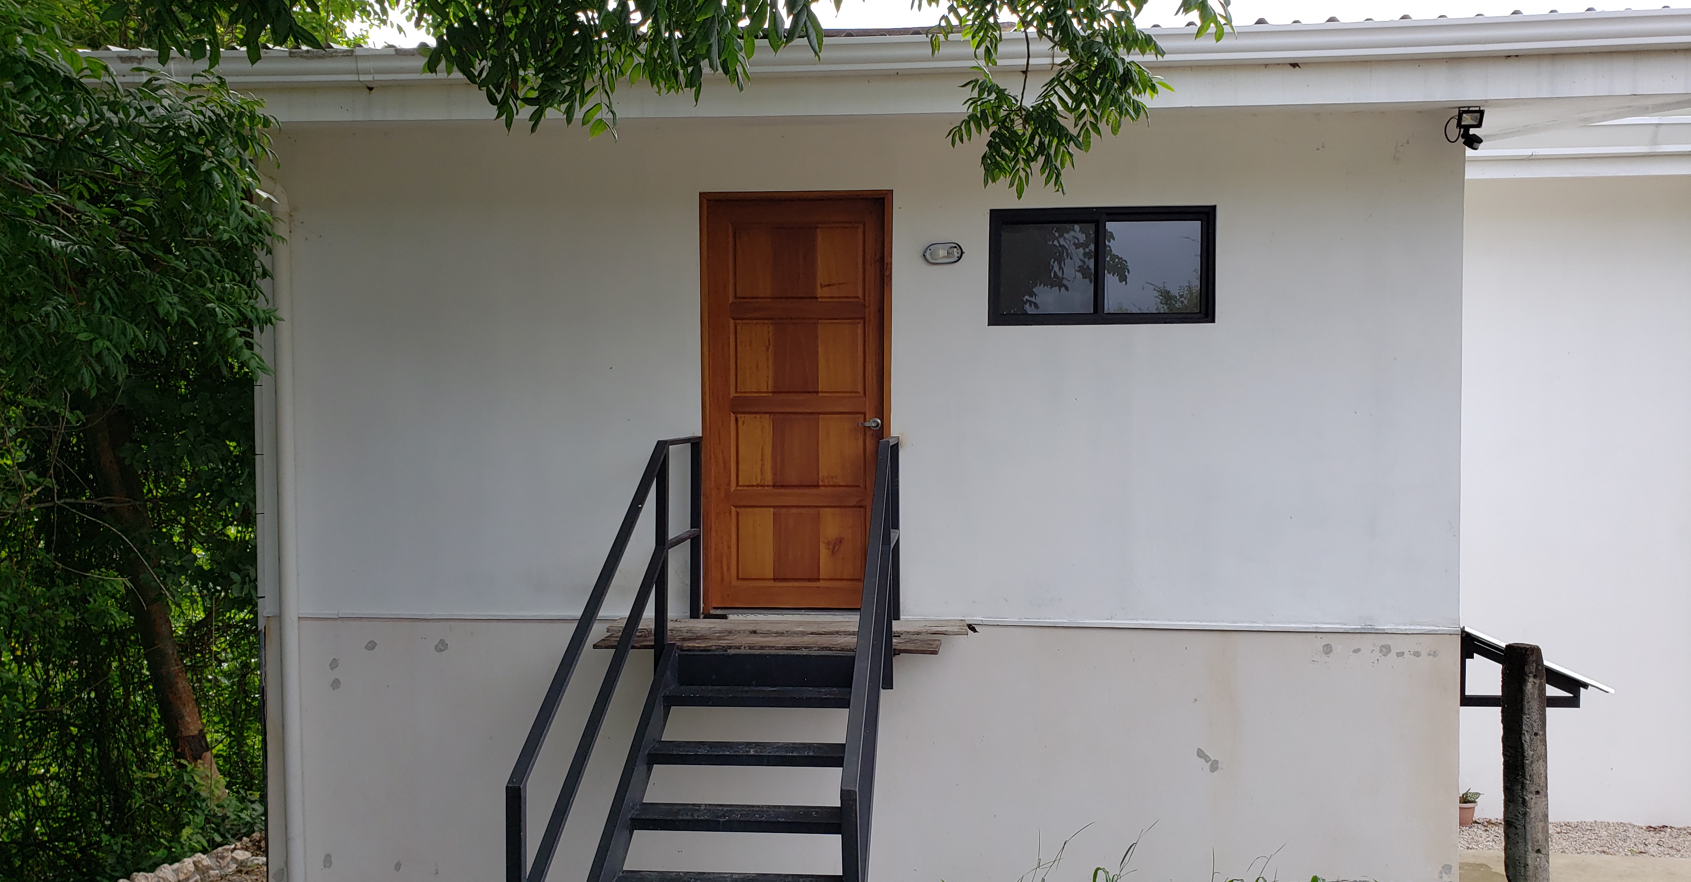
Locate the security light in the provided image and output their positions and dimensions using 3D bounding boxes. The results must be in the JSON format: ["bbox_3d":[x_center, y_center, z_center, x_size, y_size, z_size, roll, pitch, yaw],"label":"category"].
[{"bbox_3d":[3.002,-1.511,6.128,0.140,0.190,0.120,0,2,-2],"label":"security light"}]

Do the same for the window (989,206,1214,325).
[{"bbox_3d":[1.289,-0.880,6.397,1.124,0.588,0.070,0,2,5],"label":"window"}]

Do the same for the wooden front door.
[{"bbox_3d":[-0.250,-0.197,6.562,0.987,2.166,0.090,0,2,5],"label":"wooden front door"}]

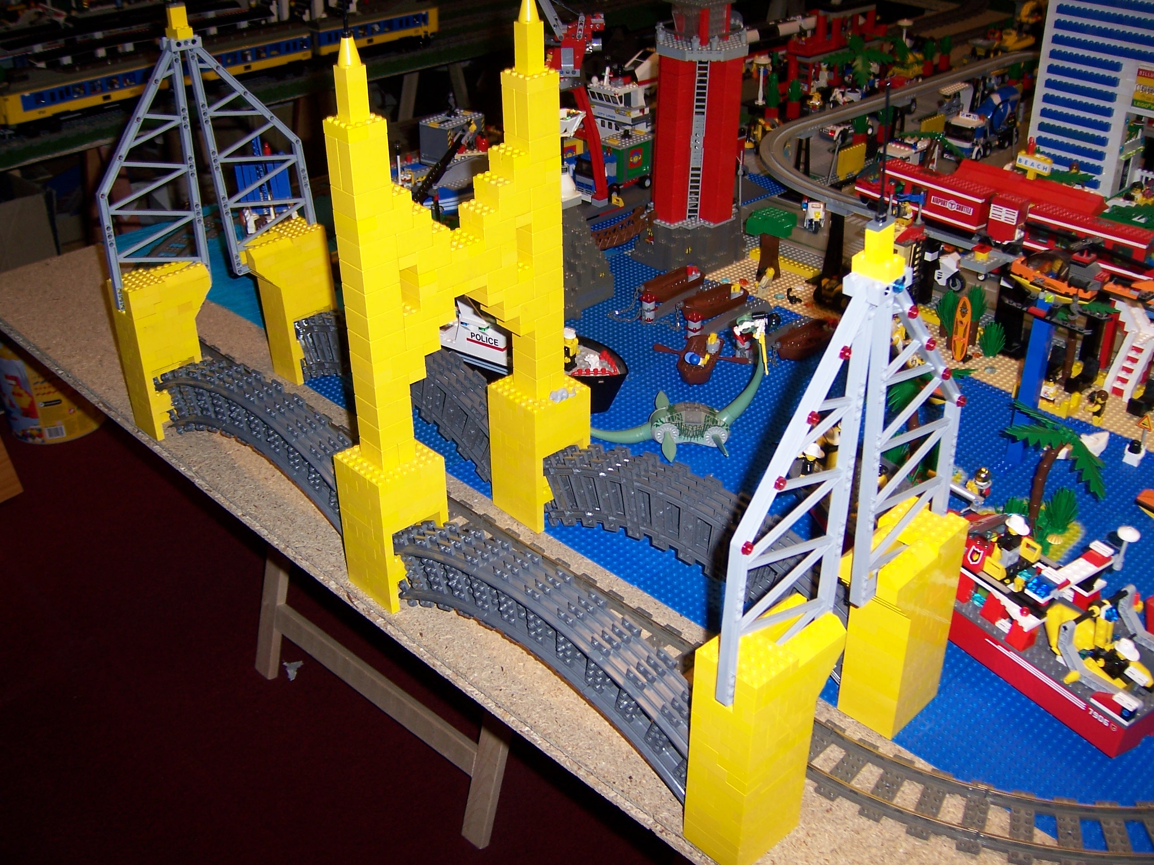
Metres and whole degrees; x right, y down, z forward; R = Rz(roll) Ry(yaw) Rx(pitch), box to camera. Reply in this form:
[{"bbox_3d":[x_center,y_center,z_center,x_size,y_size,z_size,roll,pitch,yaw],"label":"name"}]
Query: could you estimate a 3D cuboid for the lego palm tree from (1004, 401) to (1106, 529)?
[{"bbox_3d":[0.415,0.038,1.059,0.097,0.112,0.097,-5,31,-8],"label":"lego palm tree"}]

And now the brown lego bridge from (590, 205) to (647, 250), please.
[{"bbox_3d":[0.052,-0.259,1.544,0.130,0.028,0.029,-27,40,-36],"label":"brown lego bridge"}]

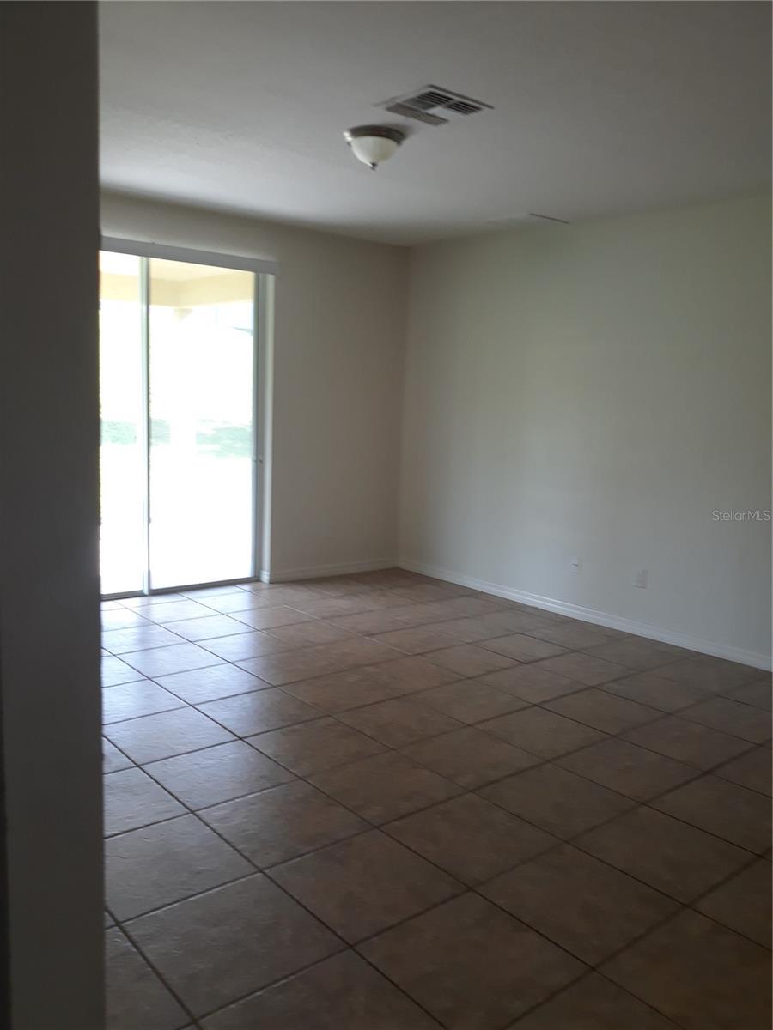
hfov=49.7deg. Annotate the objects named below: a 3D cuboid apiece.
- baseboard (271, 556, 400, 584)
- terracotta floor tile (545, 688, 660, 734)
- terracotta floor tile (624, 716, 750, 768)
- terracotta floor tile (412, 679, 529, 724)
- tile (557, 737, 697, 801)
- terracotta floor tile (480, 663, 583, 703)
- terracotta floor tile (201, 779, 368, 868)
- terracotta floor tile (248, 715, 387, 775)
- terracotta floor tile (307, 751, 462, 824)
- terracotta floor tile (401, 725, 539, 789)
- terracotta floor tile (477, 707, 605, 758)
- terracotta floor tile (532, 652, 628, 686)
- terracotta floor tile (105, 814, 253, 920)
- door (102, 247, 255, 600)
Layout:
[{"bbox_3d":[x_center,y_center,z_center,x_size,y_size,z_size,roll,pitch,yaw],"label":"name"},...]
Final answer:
[{"bbox_3d":[-0.420,0.462,6.965,1.284,0.088,0.015,-4,10,-39],"label":"baseboard"},{"bbox_3d":[1.060,0.964,4.102,0.454,0.012,0.452,-4,10,-40],"label":"terracotta floor tile"},{"bbox_3d":[1.354,1.023,3.761,0.457,0.010,0.457,-4,10,-39],"label":"terracotta floor tile"},{"bbox_3d":[0.409,0.931,4.169,0.457,0.010,0.457,-4,10,-39],"label":"terracotta floor tile"},{"bbox_3d":[0.993,1.046,3.450,0.454,0.010,0.454,-5,10,-39],"label":"tile"},{"bbox_3d":[0.768,0.903,4.447,0.454,0.012,0.452,-4,10,-40],"label":"terracotta floor tile"},{"bbox_3d":[-0.360,1.072,2.925,0.454,0.010,0.454,-5,10,-39],"label":"terracotta floor tile"},{"bbox_3d":[-0.302,0.987,3.582,0.457,0.010,0.457,-4,10,-39],"label":"terracotta floor tile"},{"bbox_3d":[-0.003,1.045,3.216,0.454,0.012,0.452,-4,10,-40],"label":"terracotta floor tile"},{"bbox_3d":[0.347,1.015,3.508,0.454,0.010,0.454,-5,10,-39],"label":"terracotta floor tile"},{"bbox_3d":[0.704,0.991,3.818,0.457,0.010,0.457,-4,10,-39],"label":"terracotta floor tile"},{"bbox_3d":[1.122,0.877,4.742,0.454,0.012,0.452,-4,10,-40],"label":"terracotta floor tile"},{"bbox_3d":[-0.711,1.099,2.627,0.454,0.012,0.452,-4,10,-40],"label":"terracotta floor tile"},{"bbox_3d":[-1.699,-0.620,5.926,1.830,2.420,0.110,-5,10,-39],"label":"door"}]

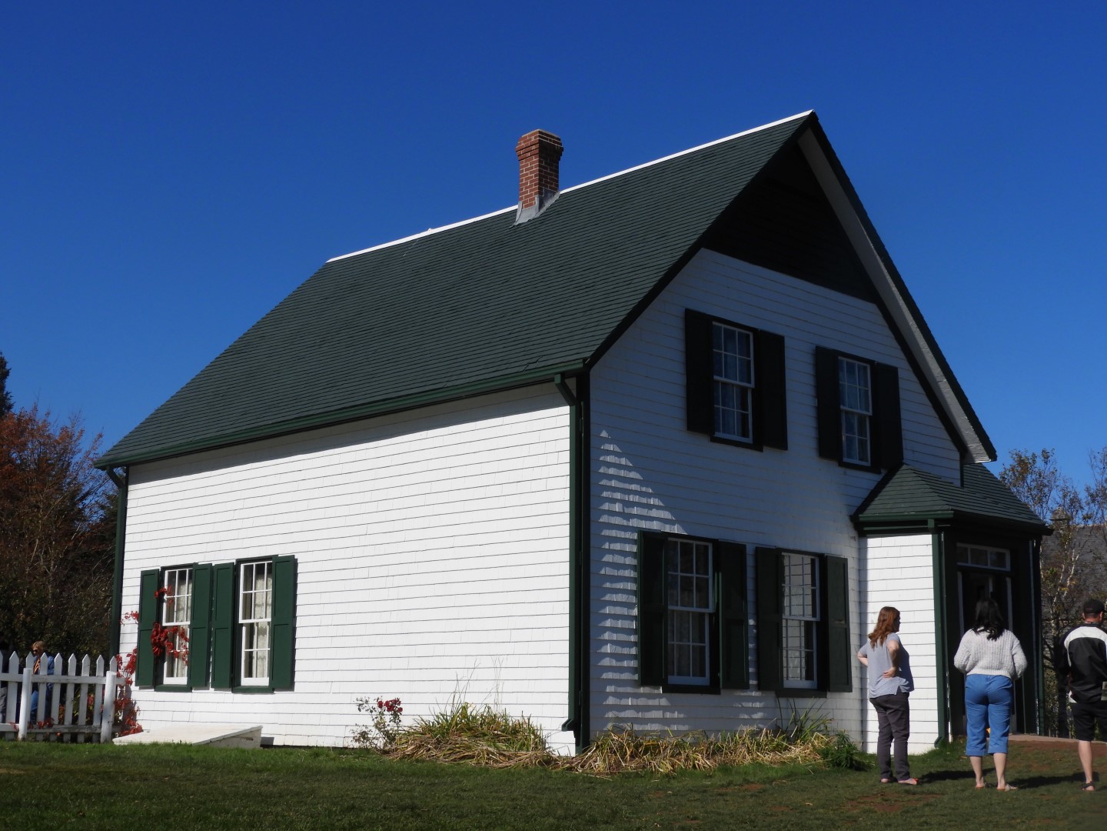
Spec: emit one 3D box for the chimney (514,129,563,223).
[{"bbox_3d":[-0.196,-3.335,22.579,0.490,1.241,0.490,10,-14,-42],"label":"chimney"}]

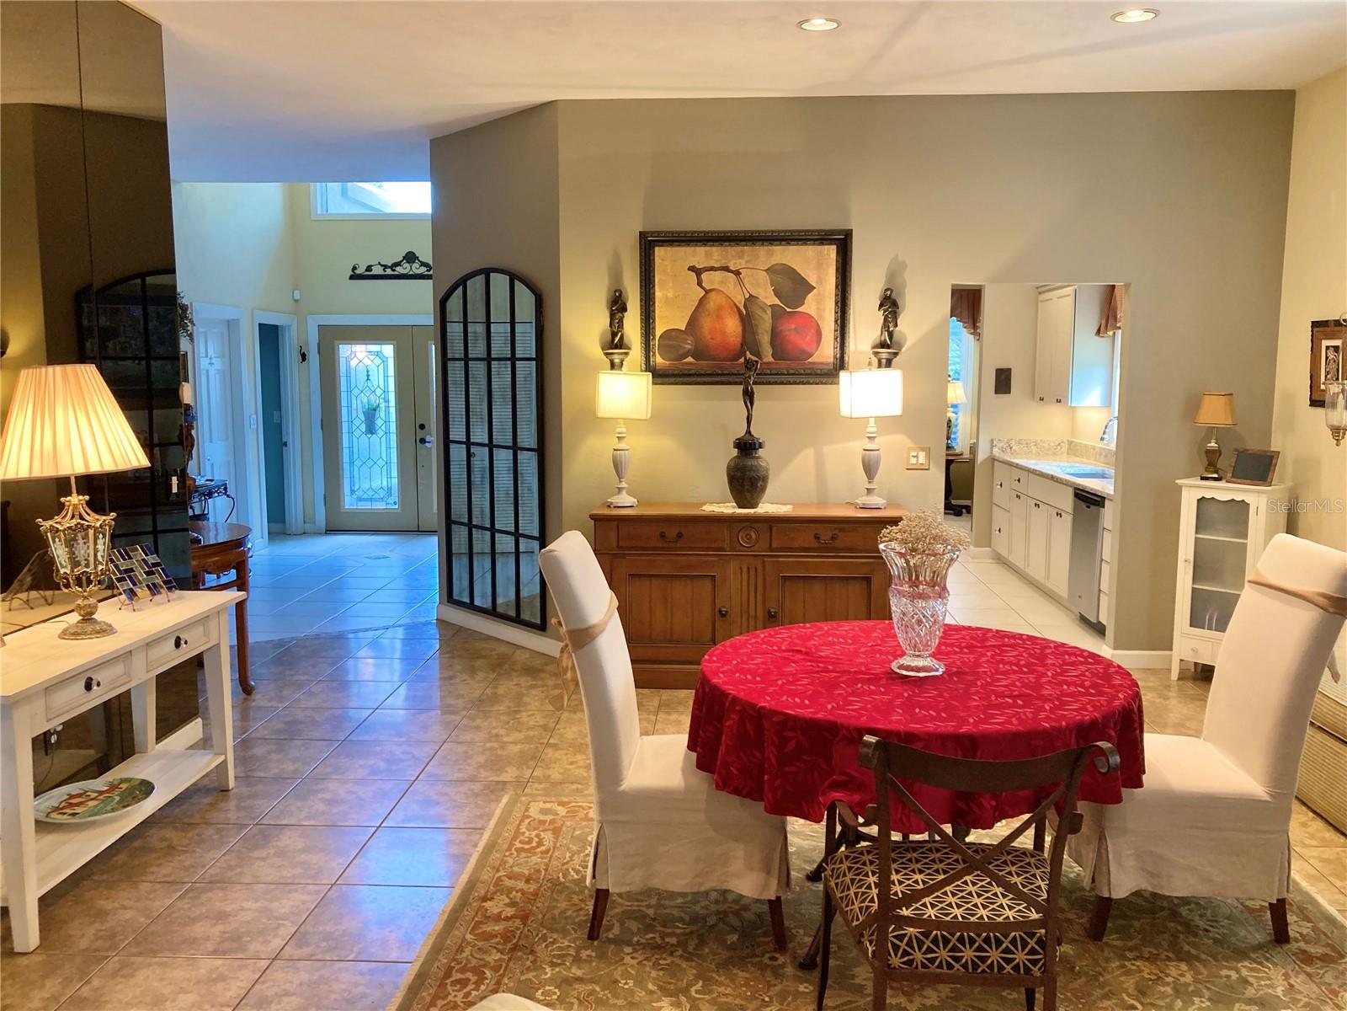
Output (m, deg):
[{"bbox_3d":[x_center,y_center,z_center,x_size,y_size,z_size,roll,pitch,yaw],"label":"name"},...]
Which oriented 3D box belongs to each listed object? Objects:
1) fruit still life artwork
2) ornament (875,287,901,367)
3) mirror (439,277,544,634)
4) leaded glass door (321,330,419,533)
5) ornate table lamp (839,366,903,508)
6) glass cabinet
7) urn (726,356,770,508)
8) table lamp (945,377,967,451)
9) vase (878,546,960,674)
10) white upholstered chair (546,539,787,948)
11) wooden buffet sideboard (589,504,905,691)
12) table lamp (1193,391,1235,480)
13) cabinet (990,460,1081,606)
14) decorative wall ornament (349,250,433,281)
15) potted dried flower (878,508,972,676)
[{"bbox_3d":[0.382,-1.060,5.834,1.114,0.808,0.054,0,7,3],"label":"fruit still life artwork"},{"bbox_3d":[1.133,-0.932,5.779,0.145,0.447,0.130,0,7,3],"label":"ornament"},{"bbox_3d":[-1.093,-0.354,6.529,0.035,2.075,1.045,-6,9,-41],"label":"mirror"},{"bbox_3d":[-3.060,-0.763,10.987,0.945,2.066,0.045,0,7,3],"label":"leaded glass door"},{"bbox_3d":[1.038,-0.368,5.721,0.290,0.748,0.250,-1,7,-4],"label":"ornate table lamp"},{"bbox_3d":[2.853,0.407,5.601,0.300,1.052,0.455,-6,9,-41],"label":"glass cabinet"},{"bbox_3d":[0.389,-0.381,5.673,0.237,0.787,0.237,0,7,3],"label":"urn"},{"bbox_3d":[3.121,-1.037,12.327,0.394,0.837,0.394,0,7,3],"label":"table lamp"},{"bbox_3d":[0.711,0.303,3.177,0.235,0.353,0.235,0,7,3],"label":"vase"},{"bbox_3d":[-0.009,0.662,3.253,0.700,1.125,0.480,0,7,5],"label":"white upholstered chair"},{"bbox_3d":[0.384,0.467,5.716,1.575,0.900,0.526,0,7,3],"label":"wooden buffet sideboard"},{"bbox_3d":[2.803,-0.358,5.650,0.190,0.455,0.190,6,9,43],"label":"table lamp"},{"bbox_3d":[2.978,0.181,8.249,0.600,0.869,2.228,0,7,3],"label":"cabinet"},{"bbox_3d":[-2.598,-2.361,10.713,1.251,0.283,0.041,0,7,3],"label":"decorative wall ornament"},{"bbox_3d":[0.708,0.242,3.091,0.261,0.455,0.243,0,7,3],"label":"potted dried flower"}]

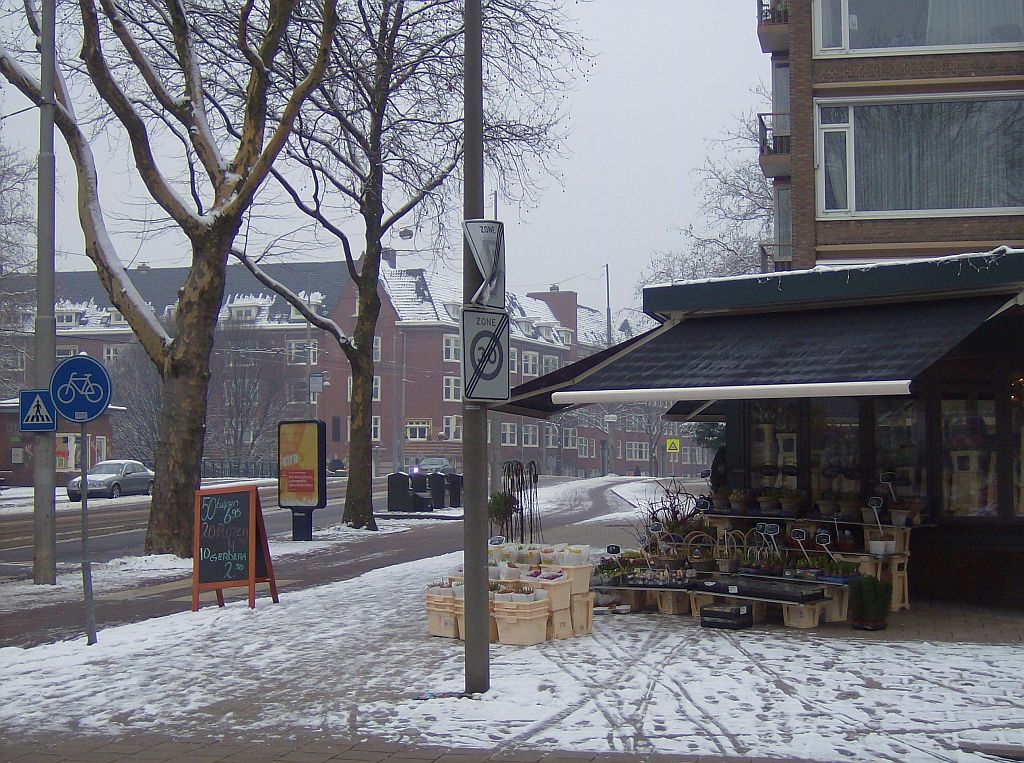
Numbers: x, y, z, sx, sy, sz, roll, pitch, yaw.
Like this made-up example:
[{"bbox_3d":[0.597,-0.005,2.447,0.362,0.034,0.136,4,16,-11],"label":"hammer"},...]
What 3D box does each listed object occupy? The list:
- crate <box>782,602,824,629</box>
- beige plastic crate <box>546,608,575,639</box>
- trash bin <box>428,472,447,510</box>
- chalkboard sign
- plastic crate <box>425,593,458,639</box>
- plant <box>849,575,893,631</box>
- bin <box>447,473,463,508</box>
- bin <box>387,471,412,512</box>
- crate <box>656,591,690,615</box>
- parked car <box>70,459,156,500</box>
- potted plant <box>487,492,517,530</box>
[{"bbox_3d":[2.717,2.175,15.480,0.280,0.240,0.300,-2,-3,37],"label":"crate"},{"bbox_3d":[0.309,2.072,14.150,0.310,0.240,0.370,-2,-3,34],"label":"beige plastic crate"},{"bbox_3d":[-2.369,3.447,52.493,0.580,1.170,0.620,-1,-3,3],"label":"trash bin"},{"bbox_3d":[-2.913,1.777,17.499,0.710,1.250,0.560,-2,-3,22],"label":"chalkboard sign"},{"bbox_3d":[-0.524,2.034,14.335,0.345,0.350,0.305,-3,-3,40],"label":"plastic crate"},{"bbox_3d":[3.297,2.028,15.218,0.390,0.500,0.370,-1,-3,11],"label":"plant"},{"bbox_3d":[-1.818,3.471,53.090,0.580,1.170,0.620,-1,-3,3],"label":"bin"},{"bbox_3d":[-3.409,3.332,50.043,0.700,1.190,0.680,-1,-3,3],"label":"bin"},{"bbox_3d":[1.621,2.151,16.283,0.310,0.245,0.300,1,-3,-37],"label":"crate"},{"bbox_3d":[-15.299,3.750,63.504,1.820,1.460,4.850,-1,-3,12],"label":"parked car"},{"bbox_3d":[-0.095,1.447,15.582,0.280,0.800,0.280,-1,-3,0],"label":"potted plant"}]

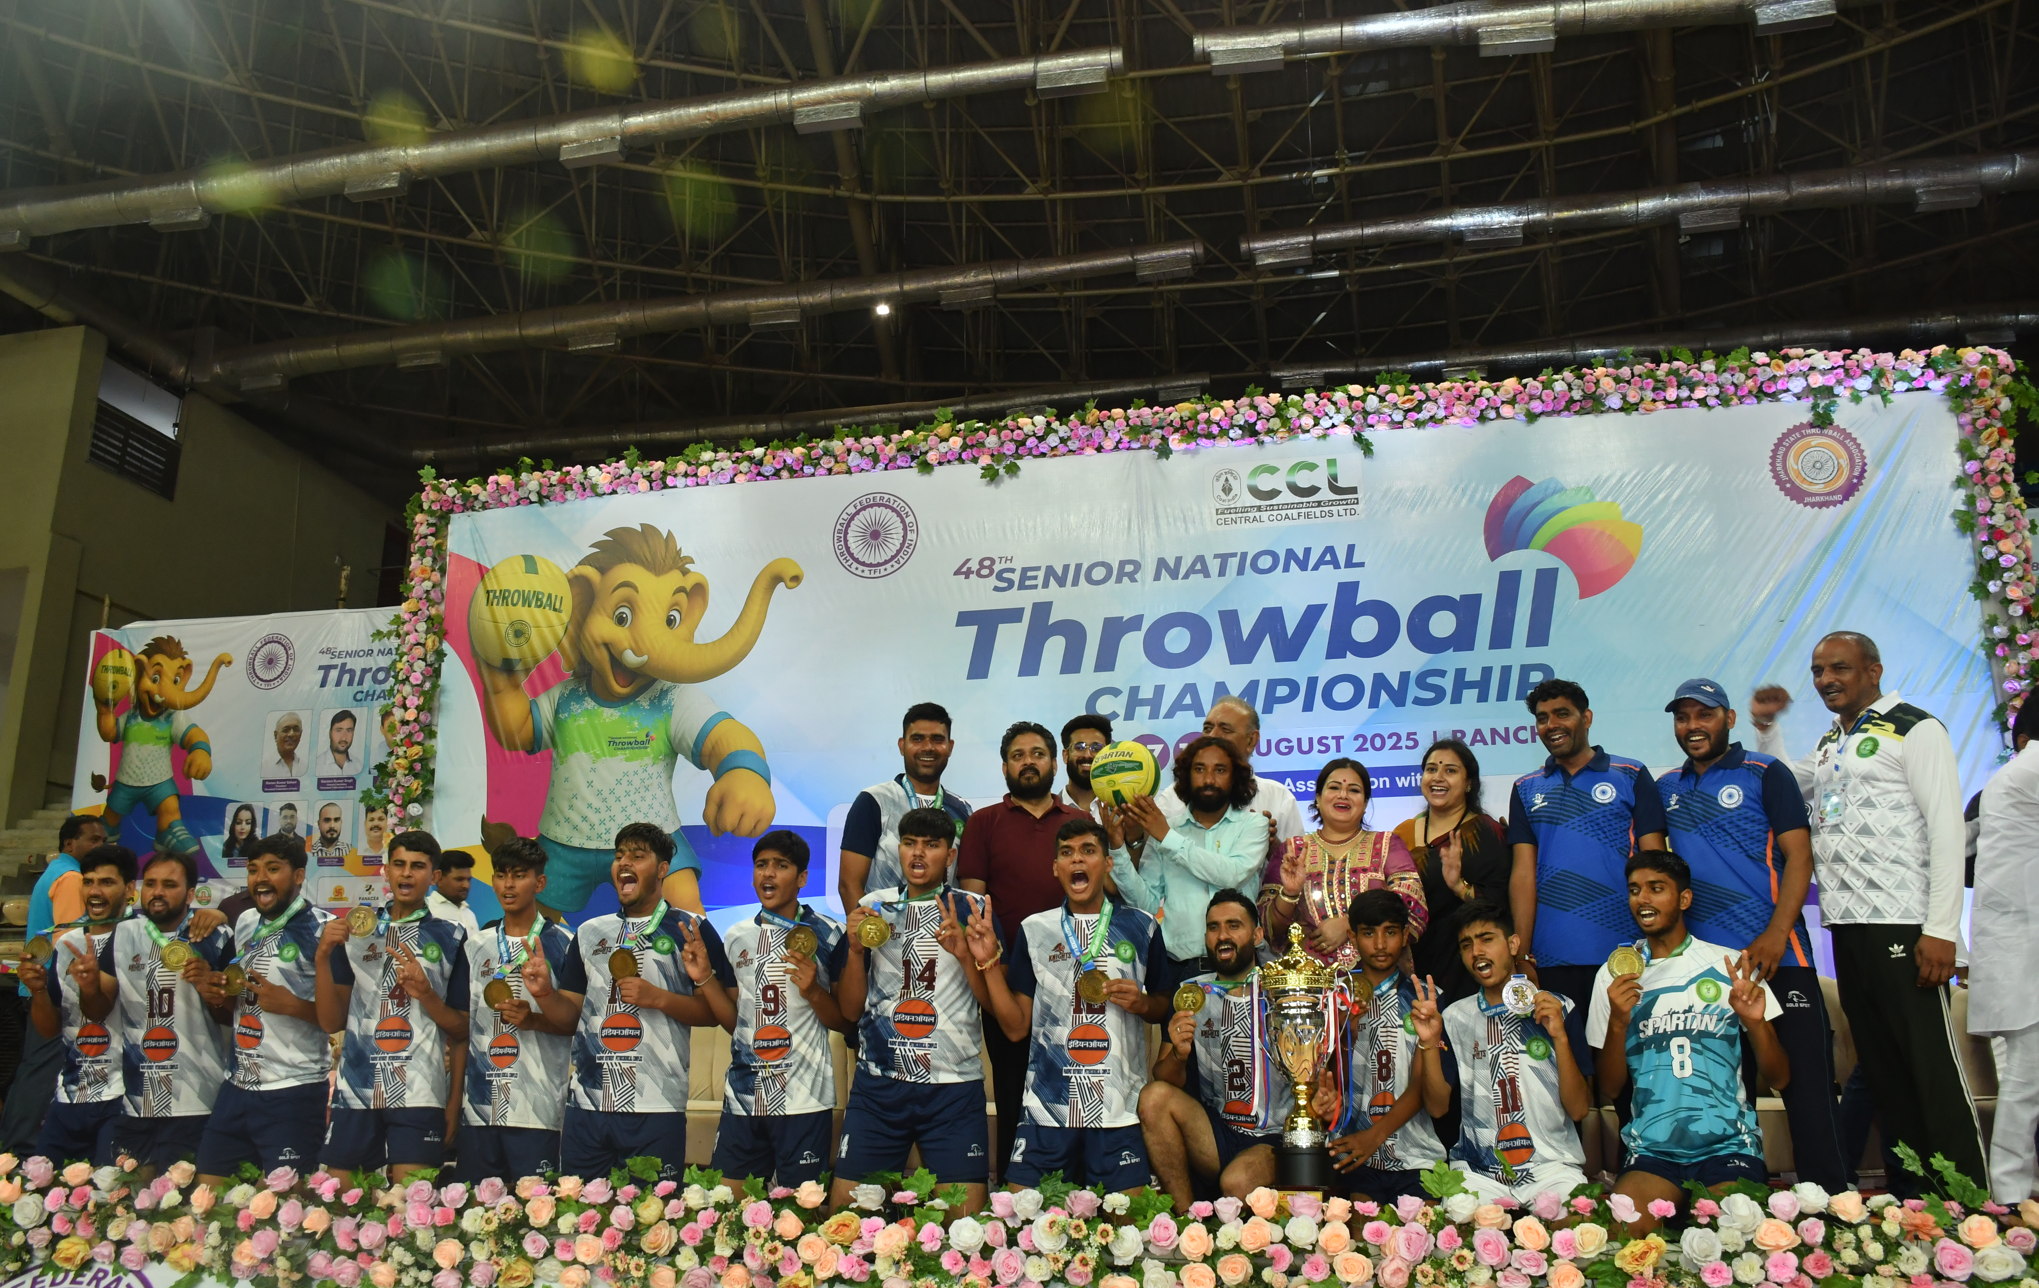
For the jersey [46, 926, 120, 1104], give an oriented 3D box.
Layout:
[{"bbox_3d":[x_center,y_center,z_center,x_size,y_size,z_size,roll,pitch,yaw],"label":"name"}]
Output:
[{"bbox_3d":[-3.156,1.303,5.320,0.450,0.620,0.280,-2,-11,3],"label":"jersey"}]

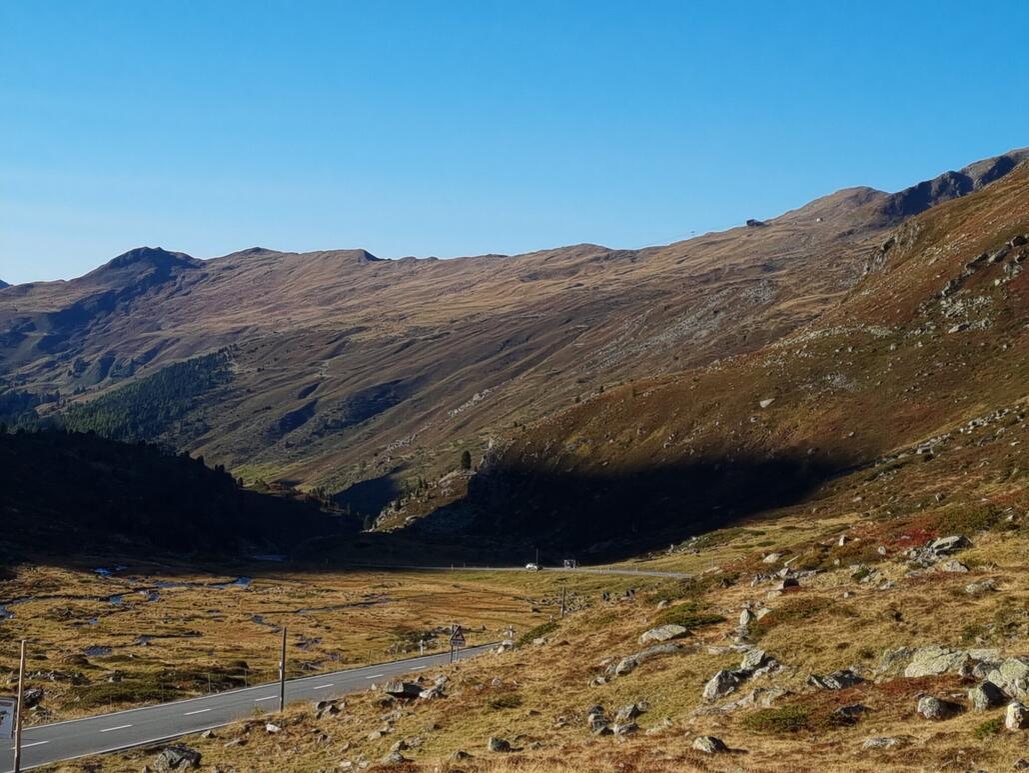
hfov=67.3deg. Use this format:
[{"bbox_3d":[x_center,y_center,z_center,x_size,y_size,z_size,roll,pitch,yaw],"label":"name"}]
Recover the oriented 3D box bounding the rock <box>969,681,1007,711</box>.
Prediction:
[{"bbox_3d":[10.425,6.789,17.000,0.800,0.650,0.700,-4,-10,30],"label":"rock"}]

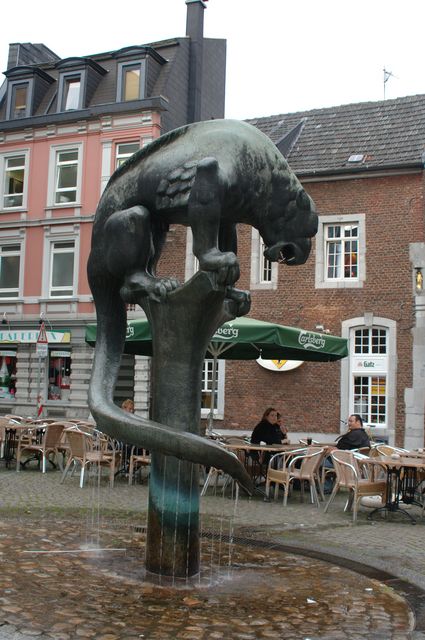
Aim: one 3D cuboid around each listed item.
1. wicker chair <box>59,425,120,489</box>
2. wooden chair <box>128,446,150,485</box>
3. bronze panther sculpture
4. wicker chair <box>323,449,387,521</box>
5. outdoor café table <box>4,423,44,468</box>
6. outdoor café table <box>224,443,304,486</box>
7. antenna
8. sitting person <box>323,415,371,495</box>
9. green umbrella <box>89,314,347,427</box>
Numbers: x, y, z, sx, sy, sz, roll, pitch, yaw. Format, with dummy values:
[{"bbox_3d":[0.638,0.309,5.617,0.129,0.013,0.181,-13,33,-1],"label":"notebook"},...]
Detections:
[{"bbox_3d":[-1.937,2.204,11.792,0.620,0.800,0.590,5,-6,-33],"label":"wicker chair"},{"bbox_3d":[-0.998,2.273,12.190,0.610,0.790,0.570,3,-5,-14],"label":"wooden chair"},{"bbox_3d":[-0.064,-0.193,6.545,1.850,3.200,0.880,1,-5,11],"label":"bronze panther sculpture"},{"bbox_3d":[1.818,2.111,9.512,0.570,0.790,0.630,5,-6,-31],"label":"wicker chair"},{"bbox_3d":[-3.604,2.418,14.279,0.900,0.730,0.800,-1,-6,28],"label":"outdoor café table"},{"bbox_3d":[0.773,2.252,11.062,0.970,0.730,0.900,-1,-6,30],"label":"outdoor café table"},{"bbox_3d":[5.386,-7.125,22.563,0.500,0.930,0.300,7,-7,-44],"label":"antenna"},{"bbox_3d":[2.079,2.085,11.714,0.720,1.250,0.540,0,-6,22],"label":"sitting person"},{"bbox_3d":[0.162,1.281,11.783,3.100,2.760,3.100,-1,-6,27],"label":"green umbrella"}]

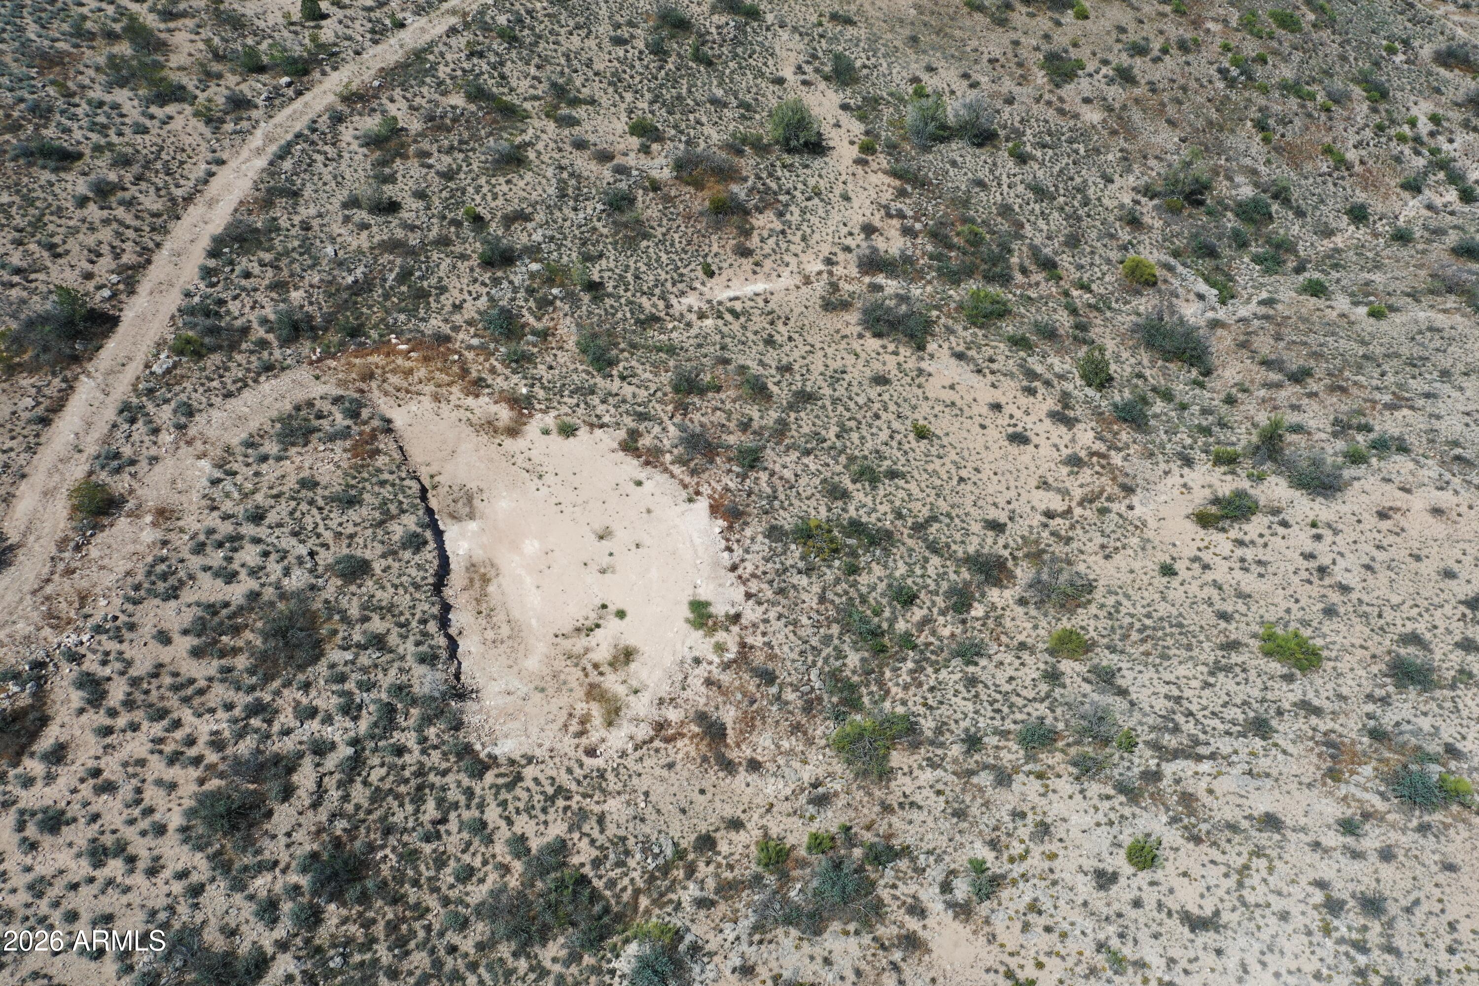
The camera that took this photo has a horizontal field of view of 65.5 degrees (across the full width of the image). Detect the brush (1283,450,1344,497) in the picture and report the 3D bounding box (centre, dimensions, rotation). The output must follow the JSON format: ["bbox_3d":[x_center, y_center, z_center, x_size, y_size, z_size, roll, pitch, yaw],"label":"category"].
[{"bbox_3d":[27.786,-0.950,55.601,2.904,1.550,2.614,25,48,24],"label":"brush"}]

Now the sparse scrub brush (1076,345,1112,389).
[{"bbox_3d":[18.891,-6.710,61.258,1.908,2.259,1.812,15,45,15],"label":"sparse scrub brush"}]

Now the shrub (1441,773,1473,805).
[{"bbox_3d":[26.868,11.090,43.106,1.169,0.982,1.299,-31,51,-29],"label":"shrub"}]

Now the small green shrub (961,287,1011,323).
[{"bbox_3d":[13.547,-10.228,63.021,2.670,1.650,2.430,0,46,0],"label":"small green shrub"}]

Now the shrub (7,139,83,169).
[{"bbox_3d":[-47.714,-23.291,78.968,5.235,2.356,3.665,-24,48,-23],"label":"shrub"}]

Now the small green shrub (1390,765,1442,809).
[{"bbox_3d":[26.430,11.460,44.890,1.780,1.200,1.870,0,46,0],"label":"small green shrub"}]

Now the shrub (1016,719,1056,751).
[{"bbox_3d":[12.030,9.830,46.700,1.570,0.900,1.380,18,48,17],"label":"shrub"}]

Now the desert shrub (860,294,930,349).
[{"bbox_3d":[8.733,-9.610,64.397,3.946,2.219,3.551,6,43,7],"label":"desert shrub"}]

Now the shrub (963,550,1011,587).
[{"bbox_3d":[12.430,3.780,57.820,2.310,1.390,2.040,15,50,13],"label":"shrub"}]

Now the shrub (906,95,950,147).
[{"bbox_3d":[13.269,-26.303,81.285,3.103,3.601,2.948,7,43,7],"label":"shrub"}]

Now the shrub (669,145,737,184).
[{"bbox_3d":[-2.190,-20.744,72.685,4.220,2.110,2.960,0,46,0],"label":"shrub"}]

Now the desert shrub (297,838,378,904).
[{"bbox_3d":[-13.920,13.085,39.820,2.780,1.670,2.410,0,46,0],"label":"desert shrub"}]

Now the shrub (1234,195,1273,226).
[{"bbox_3d":[34.850,-19.200,77.970,2.660,1.650,2.660,22,52,18],"label":"shrub"}]

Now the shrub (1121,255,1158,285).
[{"bbox_3d":[25.590,-14.220,73.510,2.290,1.730,2.290,18,51,15],"label":"shrub"}]

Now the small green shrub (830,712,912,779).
[{"bbox_3d":[5.036,9.634,43.977,3.136,1.923,2.509,8,44,8],"label":"small green shrub"}]

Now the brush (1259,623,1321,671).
[{"bbox_3d":[23.660,6.660,49.430,2.540,1.460,2.410,29,52,26],"label":"brush"}]

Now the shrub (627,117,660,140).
[{"bbox_3d":[-6.820,-25.790,81.350,2.280,1.420,2.170,-4,46,-4],"label":"shrub"}]

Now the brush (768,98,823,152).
[{"bbox_3d":[4.090,-26.560,83.120,3.750,3.500,3.700,2,49,2],"label":"brush"}]

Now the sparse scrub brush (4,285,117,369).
[{"bbox_3d":[-37.144,-9.068,62.885,6.254,3.489,5.628,-26,49,-25],"label":"sparse scrub brush"}]

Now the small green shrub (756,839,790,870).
[{"bbox_3d":[1.209,13.010,41.496,1.180,0.890,1.130,0,46,0],"label":"small green shrub"}]

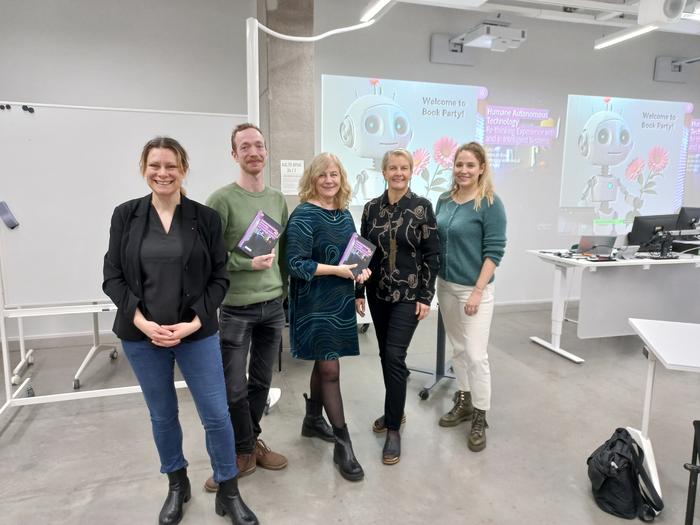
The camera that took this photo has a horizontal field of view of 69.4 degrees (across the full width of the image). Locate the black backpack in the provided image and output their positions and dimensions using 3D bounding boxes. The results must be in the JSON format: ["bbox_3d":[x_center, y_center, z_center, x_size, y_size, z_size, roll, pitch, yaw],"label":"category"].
[{"bbox_3d":[1.353,0.983,2.460,0.250,0.380,0.270,0,8,-5],"label":"black backpack"}]

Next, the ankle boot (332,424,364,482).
[{"bbox_3d":[-0.007,1.014,2.691,0.100,0.225,0.255,-4,9,-30],"label":"ankle boot"}]

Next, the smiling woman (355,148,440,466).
[{"bbox_3d":[0.271,0.228,2.924,0.480,1.720,0.400,2,8,10],"label":"smiling woman"}]

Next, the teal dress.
[{"bbox_3d":[-0.148,0.063,2.773,0.390,0.870,0.300,-2,9,-17],"label":"teal dress"}]

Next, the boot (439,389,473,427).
[{"bbox_3d":[0.696,0.952,3.291,0.265,0.190,0.105,-4,9,-28],"label":"boot"}]

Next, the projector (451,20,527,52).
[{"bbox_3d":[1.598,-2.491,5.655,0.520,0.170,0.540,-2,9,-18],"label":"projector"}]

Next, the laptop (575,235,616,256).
[{"bbox_3d":[2.574,-0.197,5.372,0.350,0.200,0.270,1,8,2],"label":"laptop"}]

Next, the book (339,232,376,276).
[{"bbox_3d":[0.037,-0.023,2.540,0.152,0.214,0.023,36,-21,-25],"label":"book"}]

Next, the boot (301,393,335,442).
[{"bbox_3d":[-0.169,0.954,3.042,0.255,0.240,0.100,5,9,29],"label":"boot"}]

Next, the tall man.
[{"bbox_3d":[-0.536,0.218,2.617,0.480,1.810,0.380,-1,8,-14],"label":"tall man"}]

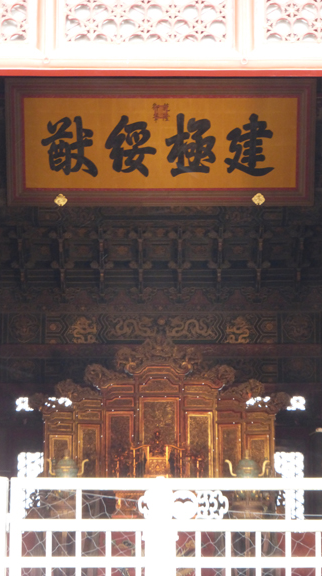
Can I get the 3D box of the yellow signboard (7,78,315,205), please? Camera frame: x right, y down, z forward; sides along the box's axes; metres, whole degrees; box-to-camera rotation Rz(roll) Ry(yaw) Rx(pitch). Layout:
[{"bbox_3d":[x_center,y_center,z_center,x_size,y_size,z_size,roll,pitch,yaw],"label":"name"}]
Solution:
[{"bbox_3d":[0.000,-3.160,36.800,6.670,2.750,0.270,0,13,-1],"label":"yellow signboard"}]

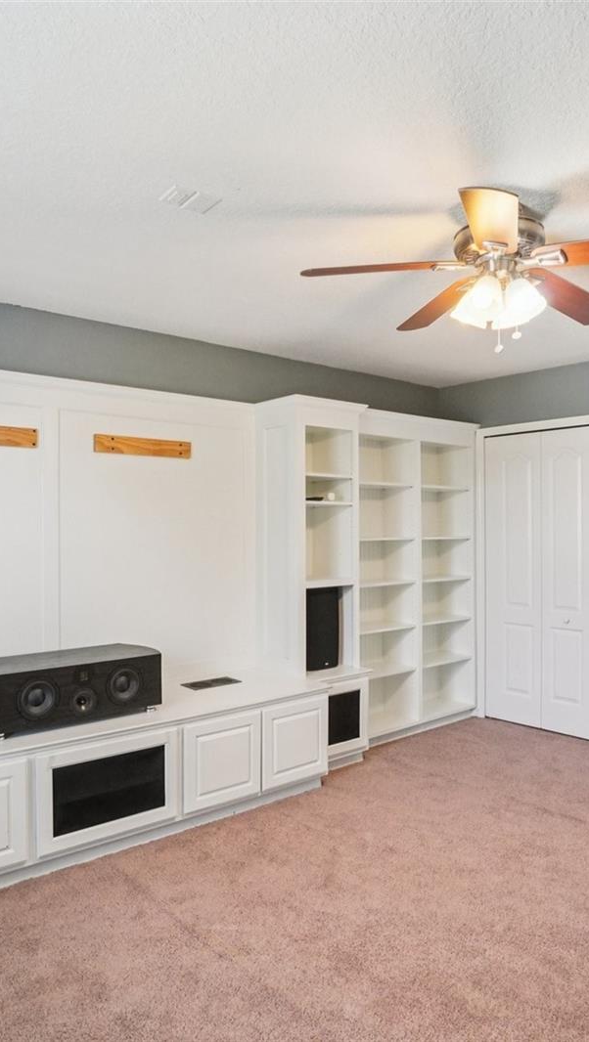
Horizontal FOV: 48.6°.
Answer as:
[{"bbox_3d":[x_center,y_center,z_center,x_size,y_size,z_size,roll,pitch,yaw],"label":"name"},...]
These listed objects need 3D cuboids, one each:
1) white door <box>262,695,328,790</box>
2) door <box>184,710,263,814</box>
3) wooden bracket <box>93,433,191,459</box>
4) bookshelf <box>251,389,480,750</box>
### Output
[{"bbox_3d":[0.005,1.125,3.324,0.417,0.399,0.025,0,0,-38],"label":"white door"},{"bbox_3d":[-0.336,1.125,3.061,0.411,0.397,0.025,0,0,-38],"label":"door"},{"bbox_3d":[-0.790,-0.387,3.435,0.548,0.092,0.022,0,0,-38],"label":"wooden bracket"},{"bbox_3d":[0.552,0.346,4.279,1.710,2.080,0.460,0,0,-38],"label":"bookshelf"}]

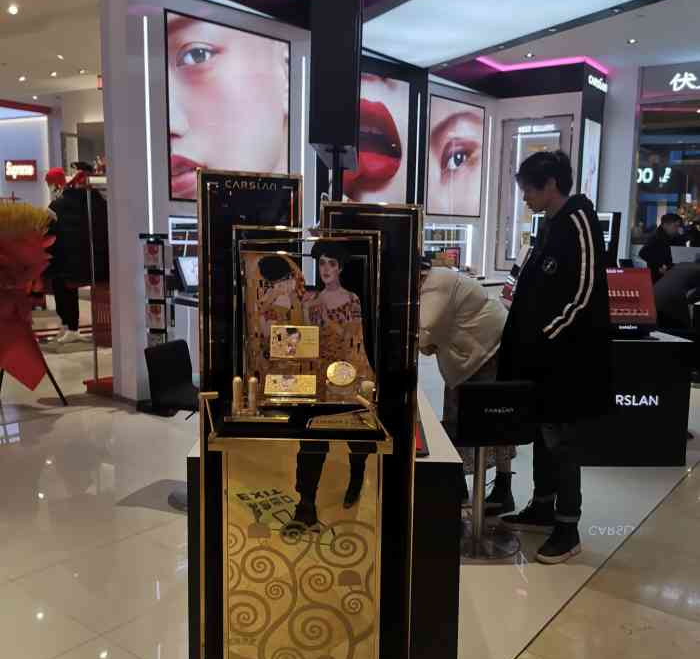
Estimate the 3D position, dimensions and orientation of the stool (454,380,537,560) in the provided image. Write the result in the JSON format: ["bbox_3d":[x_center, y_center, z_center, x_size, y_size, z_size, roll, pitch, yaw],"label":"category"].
[{"bbox_3d":[0.617,0.601,3.386,0.400,0.810,0.420,-1,8,-12],"label":"stool"}]

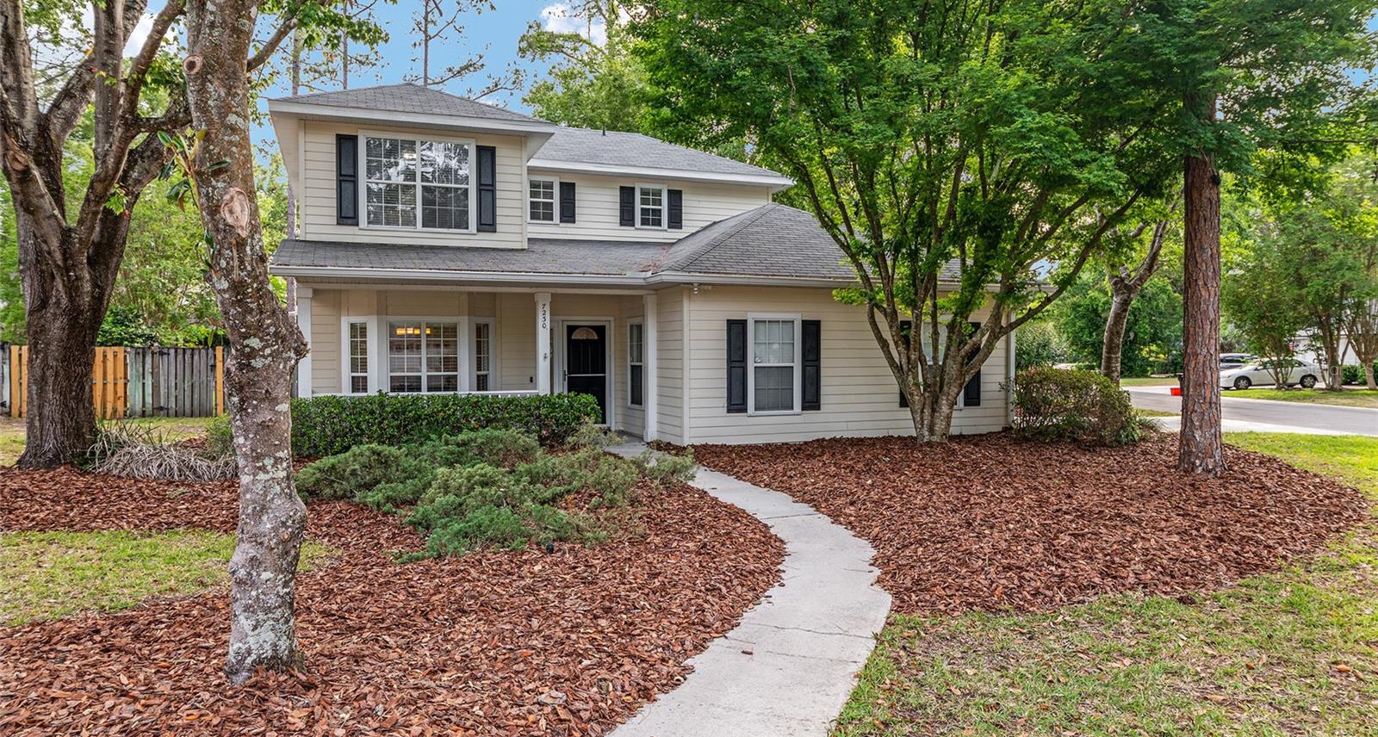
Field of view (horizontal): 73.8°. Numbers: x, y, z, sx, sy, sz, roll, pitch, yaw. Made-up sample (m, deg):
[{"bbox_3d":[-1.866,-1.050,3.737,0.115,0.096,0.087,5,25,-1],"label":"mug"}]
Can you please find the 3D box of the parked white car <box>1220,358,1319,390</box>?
[{"bbox_3d":[26.517,0.223,42.200,4.650,1.450,1.790,0,1,5],"label":"parked white car"}]

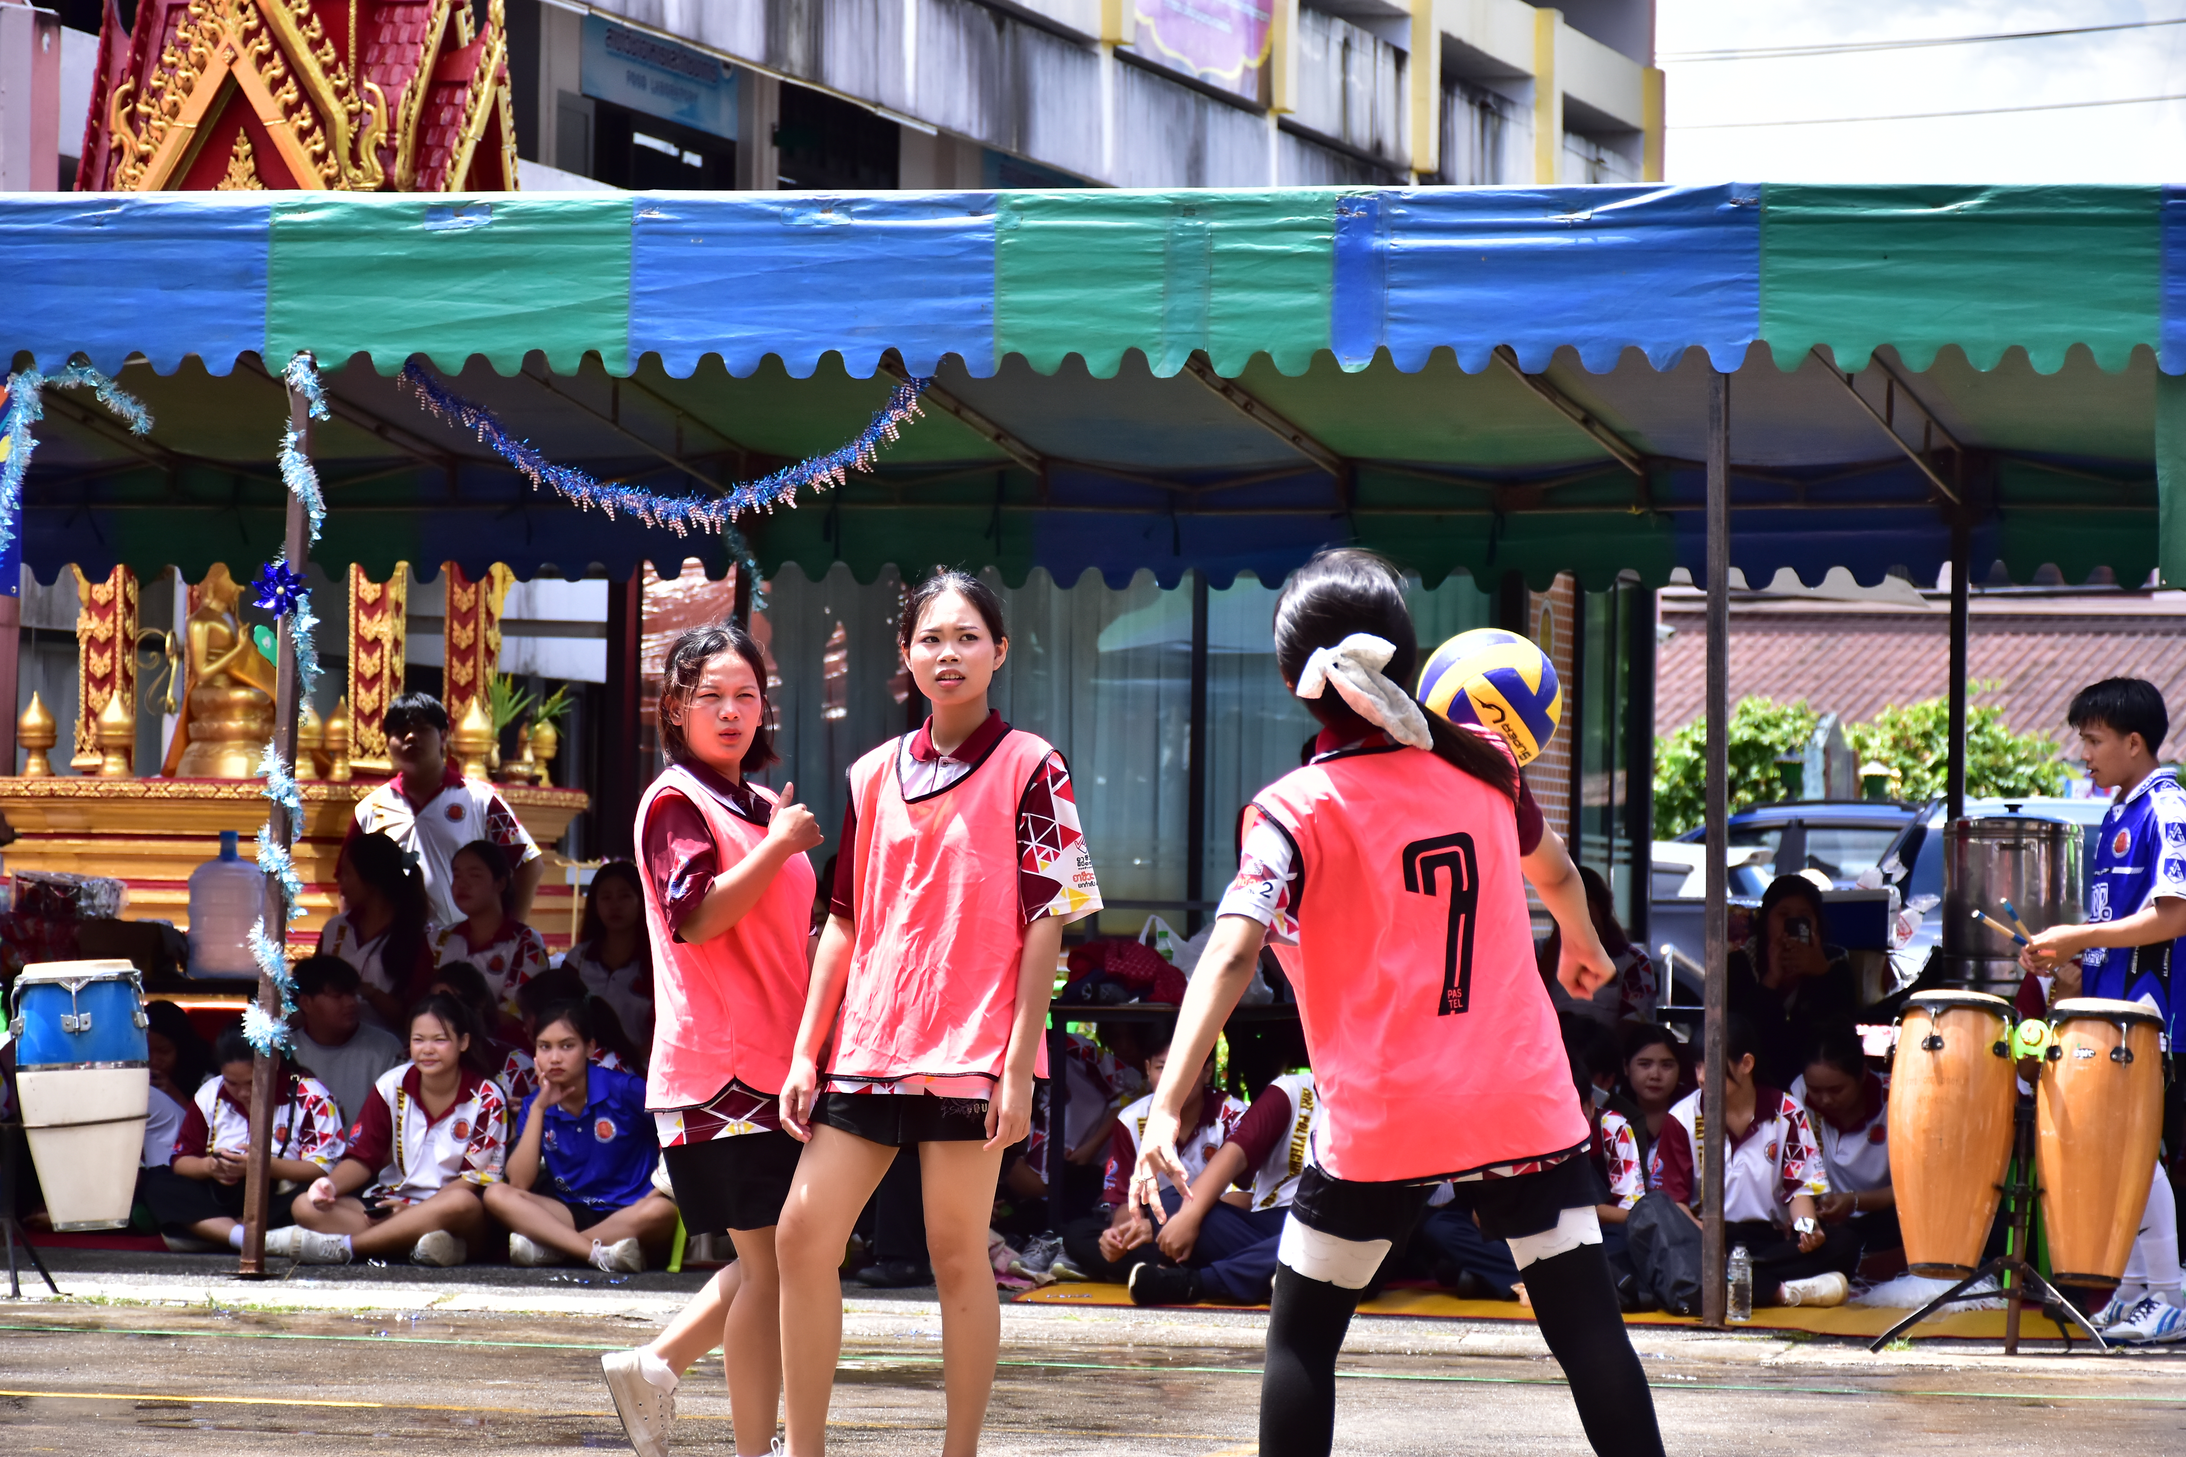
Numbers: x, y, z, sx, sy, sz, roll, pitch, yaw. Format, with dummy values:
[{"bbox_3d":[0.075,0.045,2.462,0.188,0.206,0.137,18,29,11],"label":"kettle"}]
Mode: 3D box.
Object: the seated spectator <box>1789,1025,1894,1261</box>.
[{"bbox_3d":[2.126,1.192,21.600,0.600,0.730,0.680,1,-1,12],"label":"seated spectator"}]

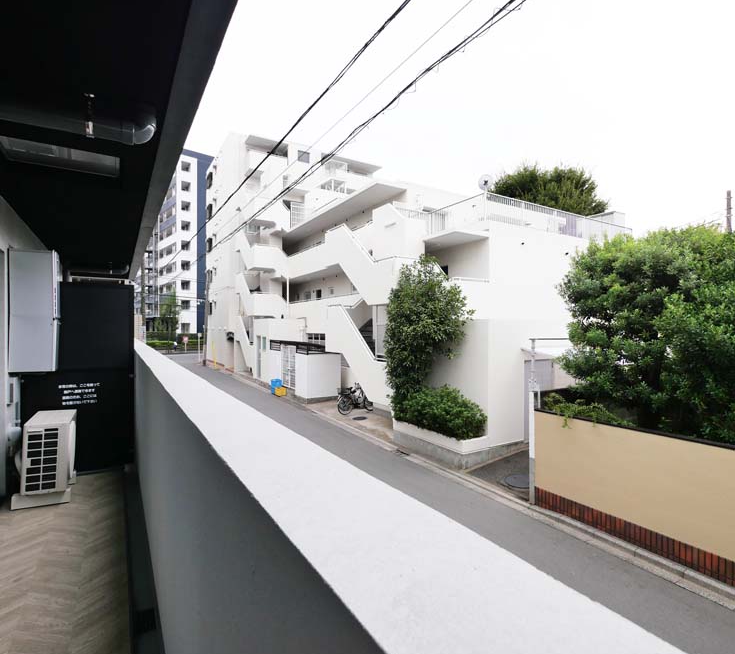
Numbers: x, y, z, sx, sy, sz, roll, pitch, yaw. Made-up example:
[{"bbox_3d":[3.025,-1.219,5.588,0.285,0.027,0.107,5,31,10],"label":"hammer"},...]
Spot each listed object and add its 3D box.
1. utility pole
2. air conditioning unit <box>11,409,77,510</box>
[{"bbox_3d":[-12.968,-0.642,32.000,0.260,7.560,0.260,3,0,0],"label":"utility pole"},{"bbox_3d":[-2.754,1.102,3.429,0.345,0.640,0.650,2,-1,-32],"label":"air conditioning unit"}]

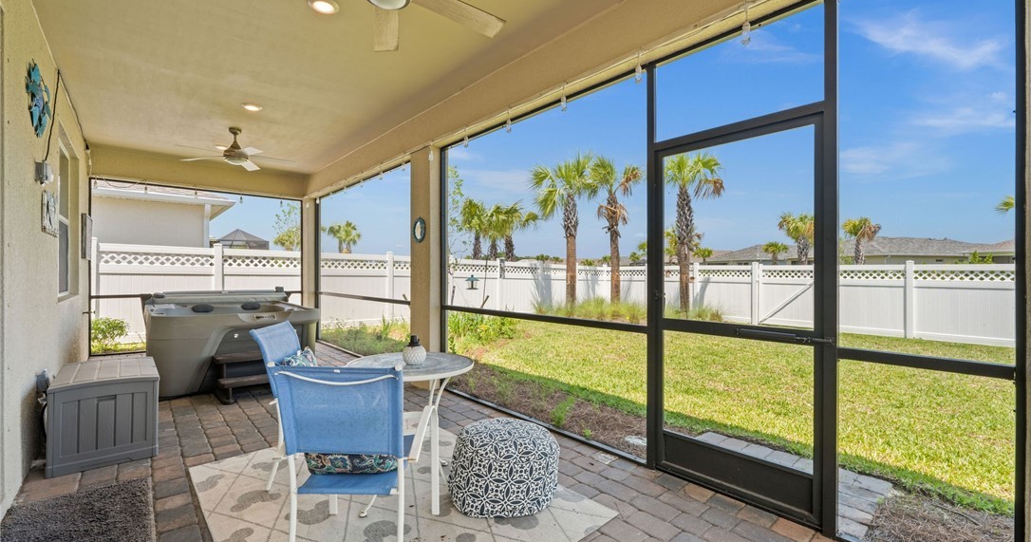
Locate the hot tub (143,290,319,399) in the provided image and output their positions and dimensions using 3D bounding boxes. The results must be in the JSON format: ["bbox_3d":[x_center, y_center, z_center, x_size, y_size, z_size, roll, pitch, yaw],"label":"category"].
[{"bbox_3d":[-3.596,0.803,5.454,1.670,1.000,1.980,0,0,-41],"label":"hot tub"}]

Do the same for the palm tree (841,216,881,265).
[{"bbox_3d":[17.681,-0.500,22.002,2.100,4.545,2.100,0,0,39],"label":"palm tree"}]

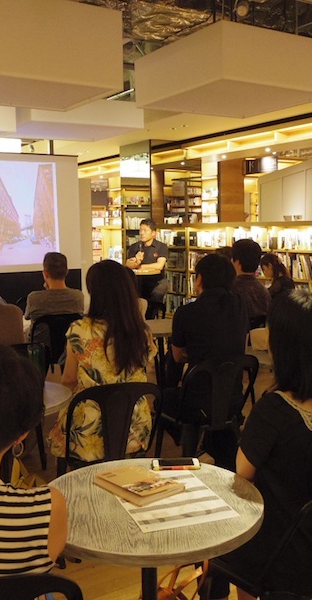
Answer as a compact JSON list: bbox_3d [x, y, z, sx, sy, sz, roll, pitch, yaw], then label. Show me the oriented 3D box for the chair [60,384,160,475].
[{"bbox_3d":[-0.248,0.729,2.906,0.430,0.800,0.500,-3,7,-17],"label":"chair"}]

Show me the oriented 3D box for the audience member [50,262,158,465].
[{"bbox_3d":[-0.298,0.459,3.072,0.480,1.300,0.780,-3,7,-17],"label":"audience member"}]

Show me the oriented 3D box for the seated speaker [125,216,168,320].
[{"bbox_3d":[-0.090,-0.188,6.400,0.500,1.300,0.620,3,8,28],"label":"seated speaker"}]

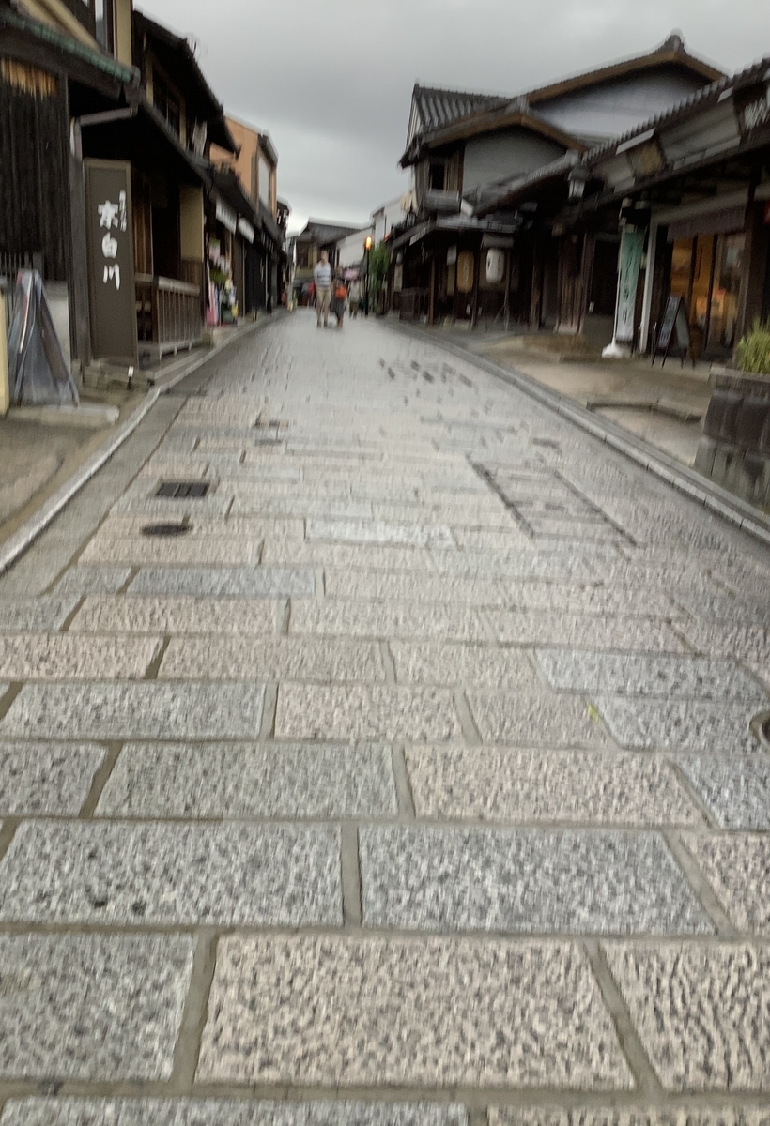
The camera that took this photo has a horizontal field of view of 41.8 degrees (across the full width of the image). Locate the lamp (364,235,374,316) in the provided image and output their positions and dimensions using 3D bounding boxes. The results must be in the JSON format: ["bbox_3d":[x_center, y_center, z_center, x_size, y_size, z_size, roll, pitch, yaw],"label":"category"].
[{"bbox_3d":[-0.646,-11.165,39.132,0.360,3.050,0.360,1,14,-4],"label":"lamp"}]

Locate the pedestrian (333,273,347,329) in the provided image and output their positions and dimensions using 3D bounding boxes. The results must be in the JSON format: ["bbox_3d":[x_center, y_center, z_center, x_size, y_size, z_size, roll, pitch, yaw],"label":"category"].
[{"bbox_3d":[-1.063,-6.427,24.319,0.500,1.500,0.400,1,14,-4],"label":"pedestrian"}]

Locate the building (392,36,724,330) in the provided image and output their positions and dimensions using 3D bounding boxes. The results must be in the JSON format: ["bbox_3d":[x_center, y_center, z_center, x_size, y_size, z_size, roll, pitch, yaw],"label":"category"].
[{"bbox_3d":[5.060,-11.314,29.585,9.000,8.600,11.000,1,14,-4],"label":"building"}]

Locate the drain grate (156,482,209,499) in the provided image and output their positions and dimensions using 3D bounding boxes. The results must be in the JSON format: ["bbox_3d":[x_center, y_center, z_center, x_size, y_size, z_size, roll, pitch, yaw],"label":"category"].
[{"bbox_3d":[-1.060,-0.368,5.273,0.275,0.030,0.280,2,20,-4],"label":"drain grate"}]

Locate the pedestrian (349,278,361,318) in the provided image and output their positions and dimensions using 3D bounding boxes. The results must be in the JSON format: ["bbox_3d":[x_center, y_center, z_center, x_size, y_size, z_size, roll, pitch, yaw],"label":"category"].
[{"bbox_3d":[-1.095,-9.929,37.305,0.500,1.620,0.380,1,14,-4],"label":"pedestrian"}]

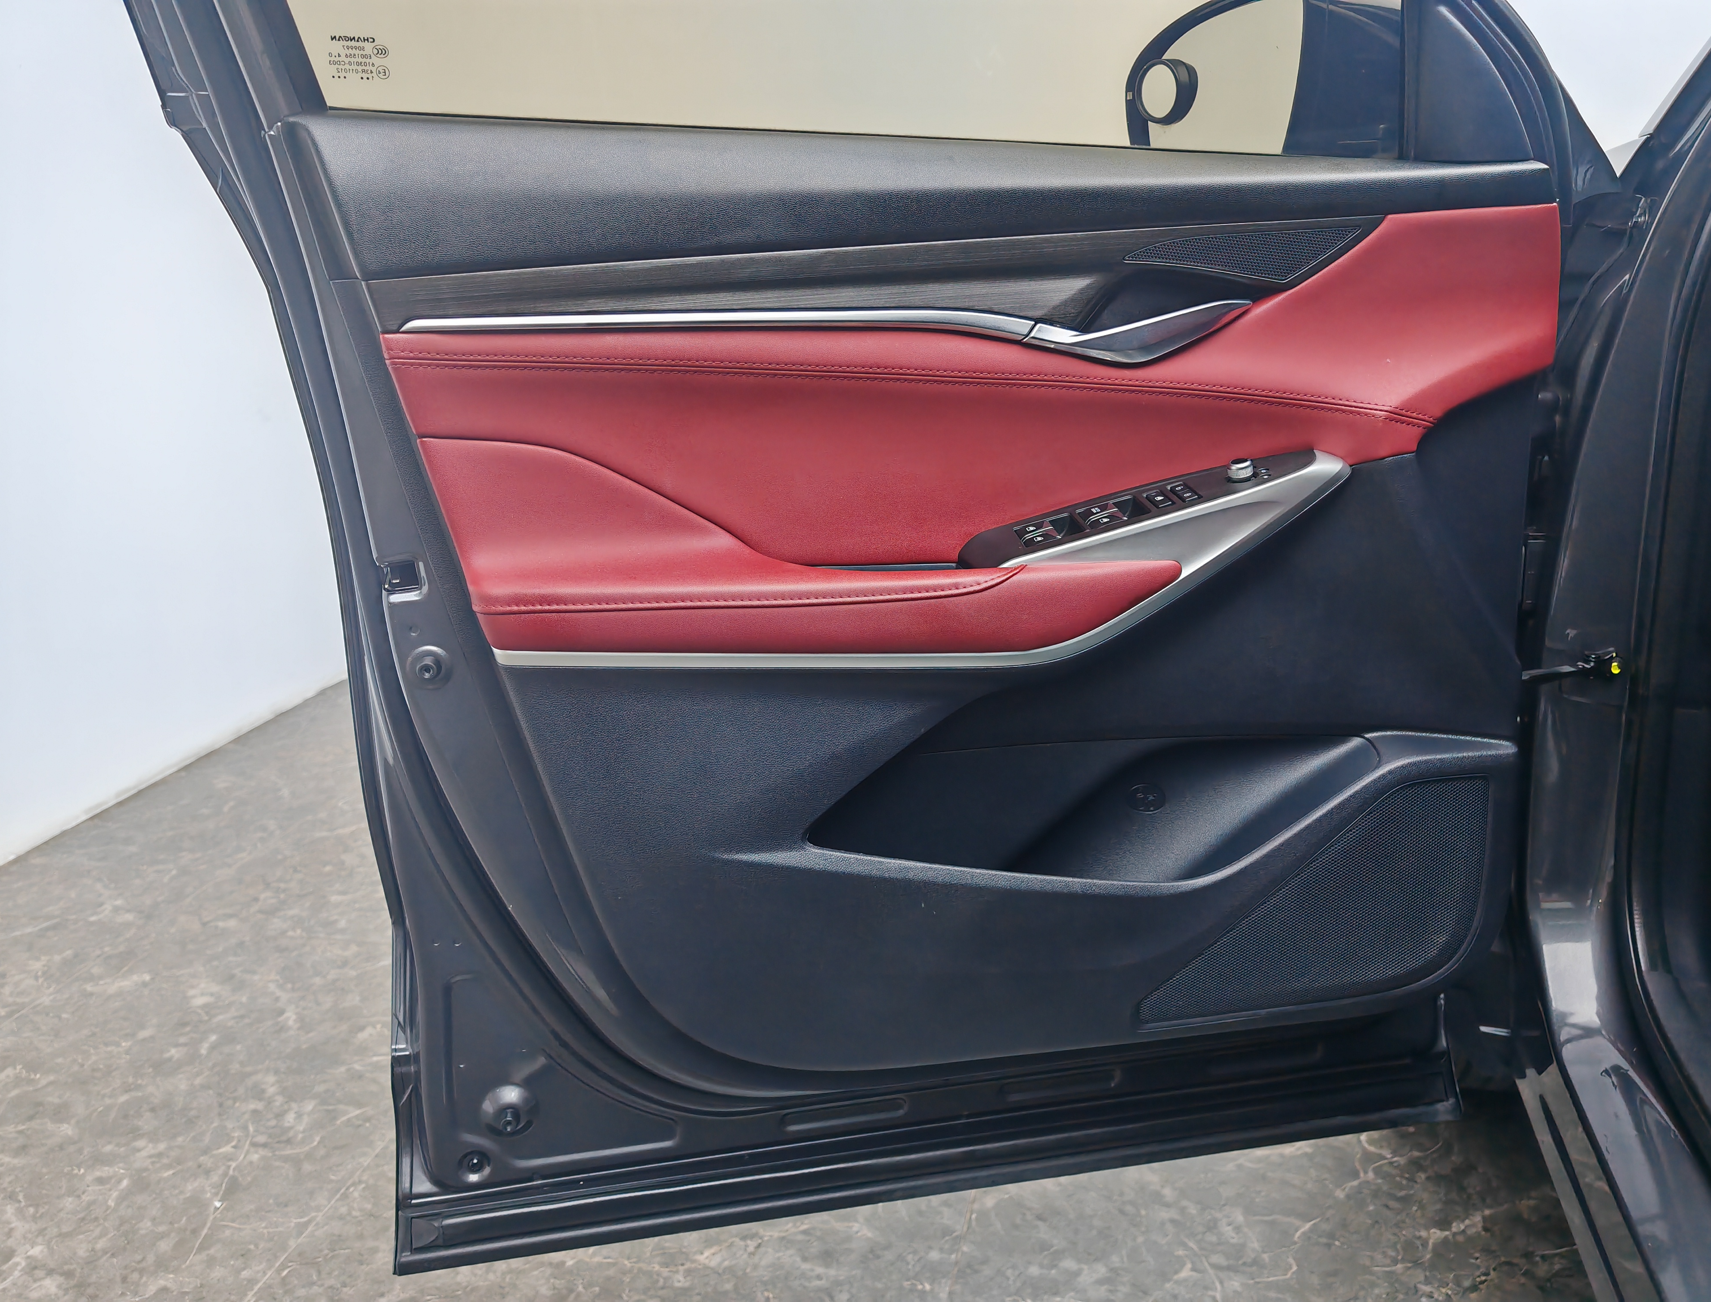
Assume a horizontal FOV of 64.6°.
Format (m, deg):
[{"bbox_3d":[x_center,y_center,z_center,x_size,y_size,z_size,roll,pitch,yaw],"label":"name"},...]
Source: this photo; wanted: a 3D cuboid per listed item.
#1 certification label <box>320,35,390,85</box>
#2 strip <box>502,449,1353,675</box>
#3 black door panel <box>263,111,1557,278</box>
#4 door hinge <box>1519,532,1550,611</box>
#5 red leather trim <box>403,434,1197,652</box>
[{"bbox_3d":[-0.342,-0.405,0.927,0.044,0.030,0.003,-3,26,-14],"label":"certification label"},{"bbox_3d":[0.057,-0.074,0.991,0.640,0.140,0.090,-3,11,-14],"label":"strip"},{"bbox_3d":[0.089,-0.330,1.010,0.960,0.115,0.085,-3,11,-14],"label":"black door panel"},{"bbox_3d":[0.600,-0.069,1.198,0.040,0.068,0.040,-3,11,-14],"label":"door hinge"},{"bbox_3d":[-0.032,-0.084,0.972,0.540,0.145,0.100,-3,11,-14],"label":"red leather trim"}]

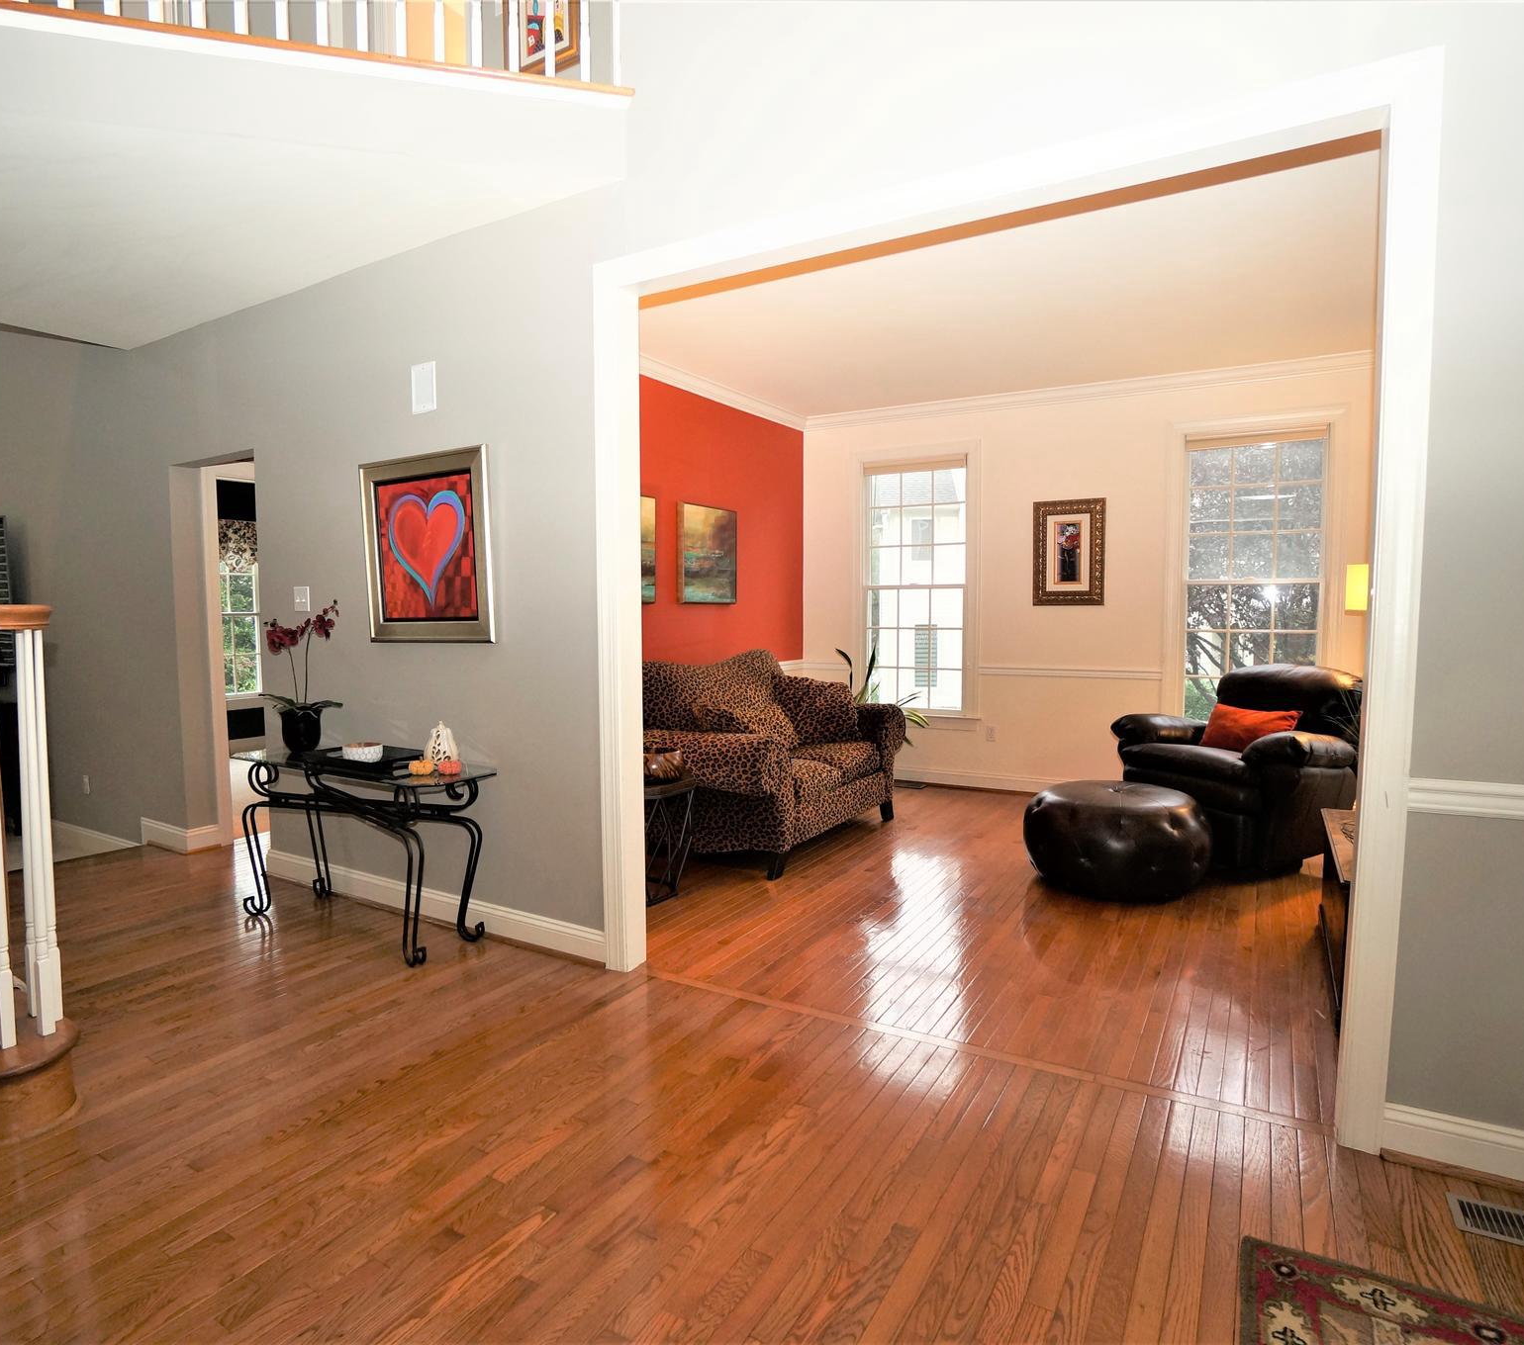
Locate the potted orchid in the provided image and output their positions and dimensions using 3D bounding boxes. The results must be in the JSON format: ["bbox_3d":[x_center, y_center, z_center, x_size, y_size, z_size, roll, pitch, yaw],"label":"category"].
[{"bbox_3d":[-1.990,0.017,3.641,0.290,0.660,0.220,2,5,29],"label":"potted orchid"}]

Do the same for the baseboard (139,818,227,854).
[{"bbox_3d":[-3.214,0.898,4.685,0.460,0.135,0.200,2,5,29],"label":"baseboard"}]

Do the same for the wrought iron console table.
[{"bbox_3d":[-1.625,0.708,3.428,1.200,0.690,0.350,2,5,29],"label":"wrought iron console table"}]

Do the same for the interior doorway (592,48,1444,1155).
[{"bbox_3d":[0.480,-0.142,2.543,2.353,2.505,0.155,2,5,29],"label":"interior doorway"}]

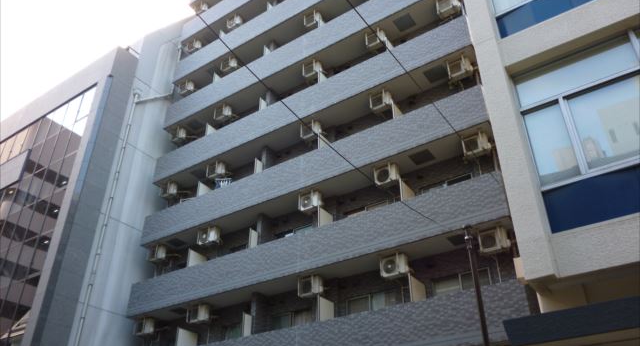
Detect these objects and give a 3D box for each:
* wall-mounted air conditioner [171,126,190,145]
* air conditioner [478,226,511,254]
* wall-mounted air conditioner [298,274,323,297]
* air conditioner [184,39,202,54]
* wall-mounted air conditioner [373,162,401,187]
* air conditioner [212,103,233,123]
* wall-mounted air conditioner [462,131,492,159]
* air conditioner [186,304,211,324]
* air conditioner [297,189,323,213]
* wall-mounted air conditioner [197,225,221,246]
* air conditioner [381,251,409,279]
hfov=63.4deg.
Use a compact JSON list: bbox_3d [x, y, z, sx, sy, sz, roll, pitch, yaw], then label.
[{"bbox_3d":[-6.534,-1.715,23.859,0.670,0.523,0.270,-20,-37,28],"label":"wall-mounted air conditioner"},{"bbox_3d":[4.426,1.747,13.138,0.700,0.540,0.280,-20,-38,28],"label":"air conditioner"},{"bbox_3d":[-0.257,3.447,15.647,0.670,0.523,0.270,-20,-37,28],"label":"wall-mounted air conditioner"},{"bbox_3d":[-6.605,-6.632,27.412,0.700,0.540,0.280,-20,-38,28],"label":"air conditioner"},{"bbox_3d":[2.090,0.105,15.870,0.670,0.523,0.270,-20,-37,28],"label":"wall-mounted air conditioner"},{"bbox_3d":[-4.205,-2.570,22.542,0.670,0.523,0.270,-20,-37,28],"label":"air conditioner"},{"bbox_3d":[4.424,-0.767,14.559,0.670,0.523,0.270,-20,-37,28],"label":"wall-mounted air conditioner"},{"bbox_3d":[-4.225,4.939,18.128,0.700,0.540,0.280,-20,-38,28],"label":"air conditioner"},{"bbox_3d":[-0.294,0.999,17.443,0.700,0.540,0.280,-20,-38,28],"label":"air conditioner"},{"bbox_3d":[-4.199,2.440,19.695,0.700,0.540,0.280,-20,-38,28],"label":"wall-mounted air conditioner"},{"bbox_3d":[2.088,2.600,14.313,0.670,0.523,0.270,-20,-37,28],"label":"air conditioner"}]

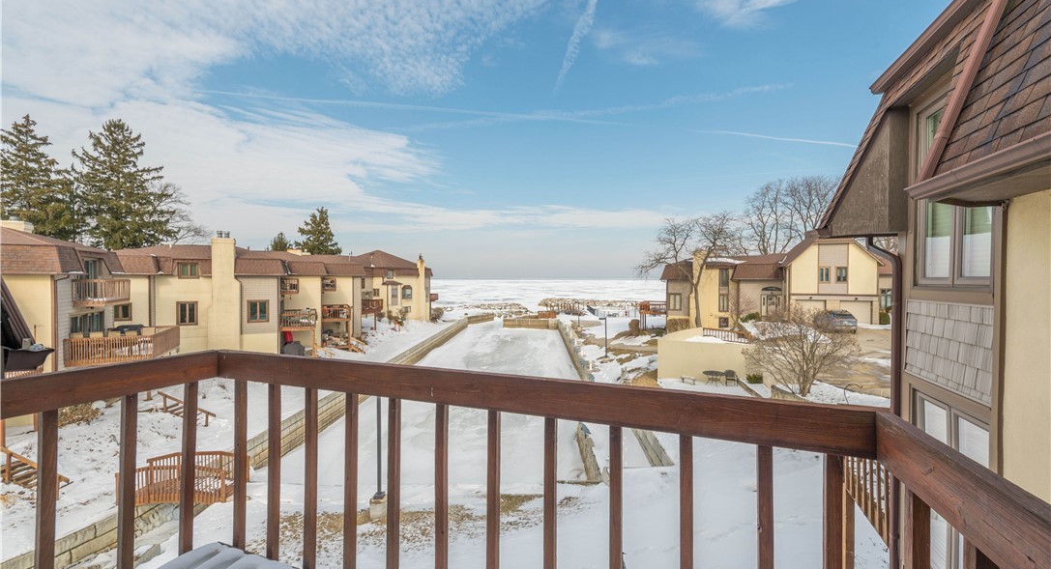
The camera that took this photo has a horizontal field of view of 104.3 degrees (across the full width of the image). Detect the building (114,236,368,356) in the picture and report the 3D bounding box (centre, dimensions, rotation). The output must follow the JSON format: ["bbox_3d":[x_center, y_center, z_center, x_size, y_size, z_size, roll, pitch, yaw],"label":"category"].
[{"bbox_3d":[-21.600,1.190,32.819,10.000,8.750,21.000,0,1,6],"label":"building"}]

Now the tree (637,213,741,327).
[{"bbox_3d":[14.500,-0.931,36.291,9.200,10.900,8.000,0,1,0],"label":"tree"}]

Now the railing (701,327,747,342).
[{"bbox_3d":[15.600,4.013,32.256,3.900,1.080,1.000,0,1,19],"label":"railing"}]

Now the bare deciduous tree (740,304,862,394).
[{"bbox_3d":[12.750,2.975,18.841,5.300,4.250,4.800,0,1,0],"label":"bare deciduous tree"}]

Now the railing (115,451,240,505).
[{"bbox_3d":[-10.850,6.128,13.032,3.300,1.200,1.350,0,1,-3],"label":"railing"}]

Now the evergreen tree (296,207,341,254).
[{"bbox_3d":[-32.500,-4.298,63.949,8.000,15.900,8.000,0,1,0],"label":"evergreen tree"}]

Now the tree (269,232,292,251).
[{"bbox_3d":[-44.500,-3.081,73.966,6.000,13.200,6.000,0,1,0],"label":"tree"}]

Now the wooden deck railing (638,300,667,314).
[{"bbox_3d":[14.100,2.503,45.037,3.500,1.300,2.500,0,1,19],"label":"wooden deck railing"}]

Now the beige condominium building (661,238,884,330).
[{"bbox_3d":[23.900,-0.065,42.603,18.800,8.800,10.400,0,1,19],"label":"beige condominium building"}]

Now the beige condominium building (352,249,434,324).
[{"bbox_3d":[-19.800,0.458,56.011,11.500,10.200,12.000,0,1,20],"label":"beige condominium building"}]

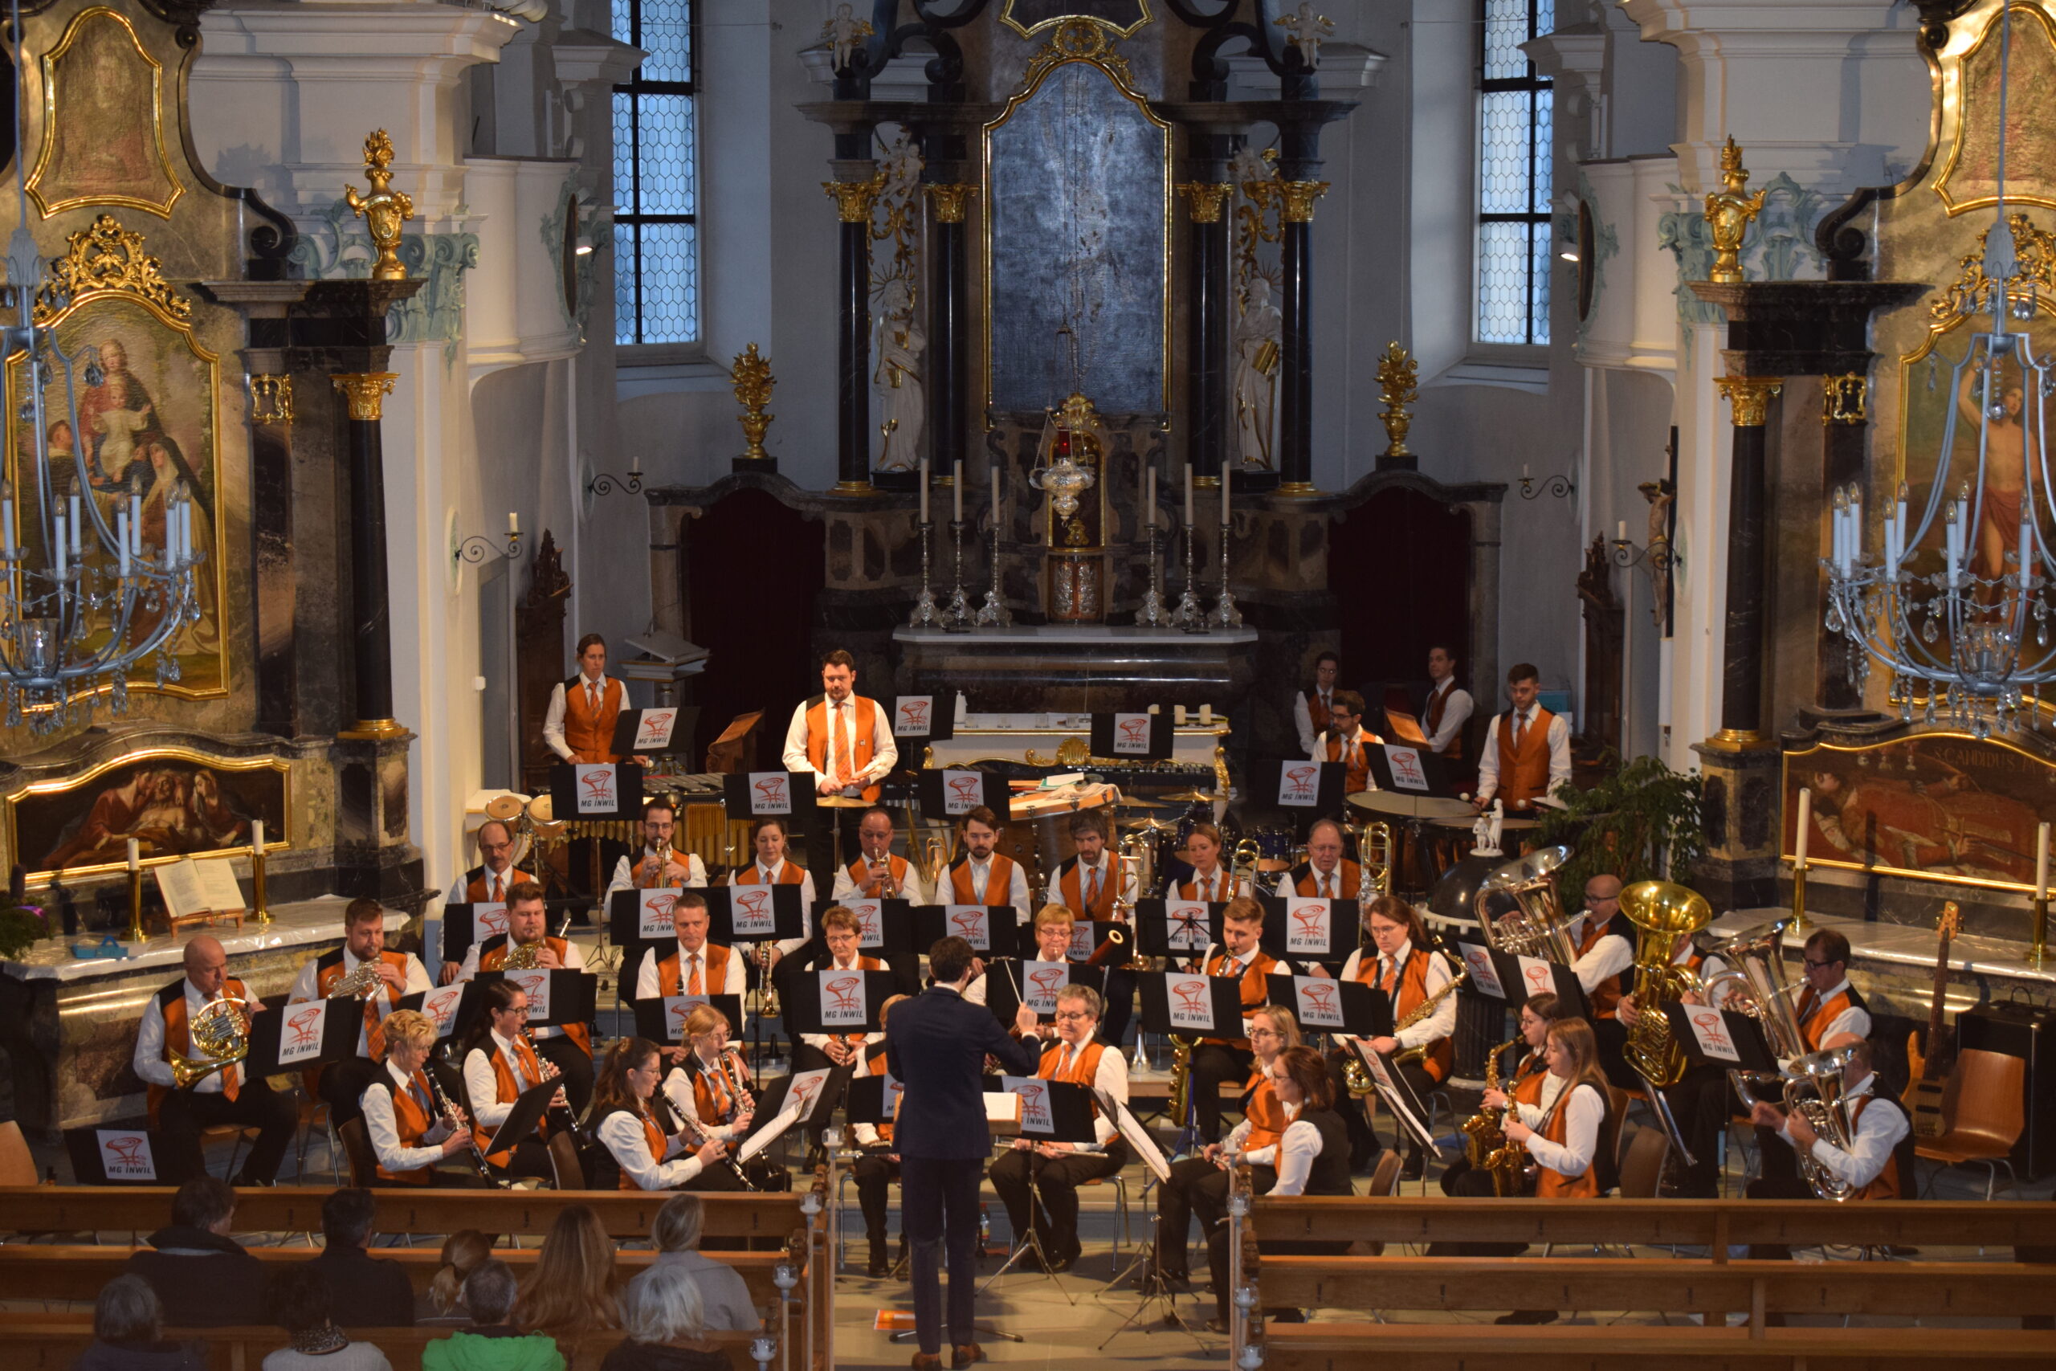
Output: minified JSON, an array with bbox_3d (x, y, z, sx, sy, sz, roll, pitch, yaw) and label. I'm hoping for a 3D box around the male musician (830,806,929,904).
[{"bbox_3d":[-0.759,1.277,19.534,0.520,1.268,0.780,0,7,-3],"label":"male musician"}]

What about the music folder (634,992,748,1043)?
[{"bbox_3d":[-1.539,1.526,17.450,0.490,0.320,0.030,-2,42,-12],"label":"music folder"}]

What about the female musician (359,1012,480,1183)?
[{"bbox_3d":[-2.481,2.013,16.380,0.720,1.225,0.460,4,9,30],"label":"female musician"}]

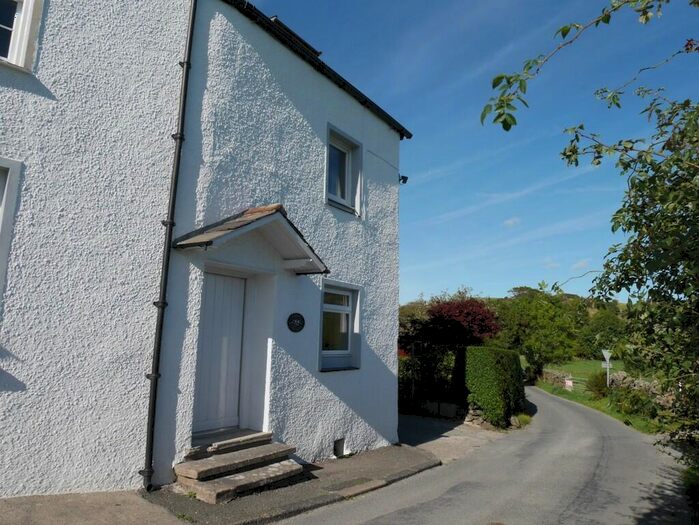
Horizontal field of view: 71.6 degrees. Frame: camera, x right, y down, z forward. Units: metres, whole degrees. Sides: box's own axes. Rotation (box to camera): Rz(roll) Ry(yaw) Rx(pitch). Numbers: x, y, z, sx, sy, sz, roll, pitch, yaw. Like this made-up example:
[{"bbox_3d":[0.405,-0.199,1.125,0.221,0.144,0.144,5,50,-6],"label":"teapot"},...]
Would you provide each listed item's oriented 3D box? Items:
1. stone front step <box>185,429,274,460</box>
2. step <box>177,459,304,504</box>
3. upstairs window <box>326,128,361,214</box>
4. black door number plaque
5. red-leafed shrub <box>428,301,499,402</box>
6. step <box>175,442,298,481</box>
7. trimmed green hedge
[{"bbox_3d":[-1.466,2.128,5.714,0.540,0.135,1.220,-5,-12,34],"label":"stone front step"},{"bbox_3d":[-1.090,2.314,5.184,0.648,0.130,1.361,-5,-12,34],"label":"step"},{"bbox_3d":[-0.178,-1.456,8.037,0.194,1.231,0.875,-5,-12,34],"label":"upstairs window"},{"bbox_3d":[-0.726,0.829,6.692,0.022,0.275,0.373,-5,-12,34],"label":"black door number plaque"},{"bbox_3d":[3.402,2.656,14.472,1.944,3.024,2.052,-5,-12,34],"label":"red-leafed shrub"},{"bbox_3d":[-1.209,2.213,5.446,0.432,0.086,1.512,-5,-12,34],"label":"step"},{"bbox_3d":[3.683,3.131,12.426,1.015,1.814,1.728,-5,-12,34],"label":"trimmed green hedge"}]

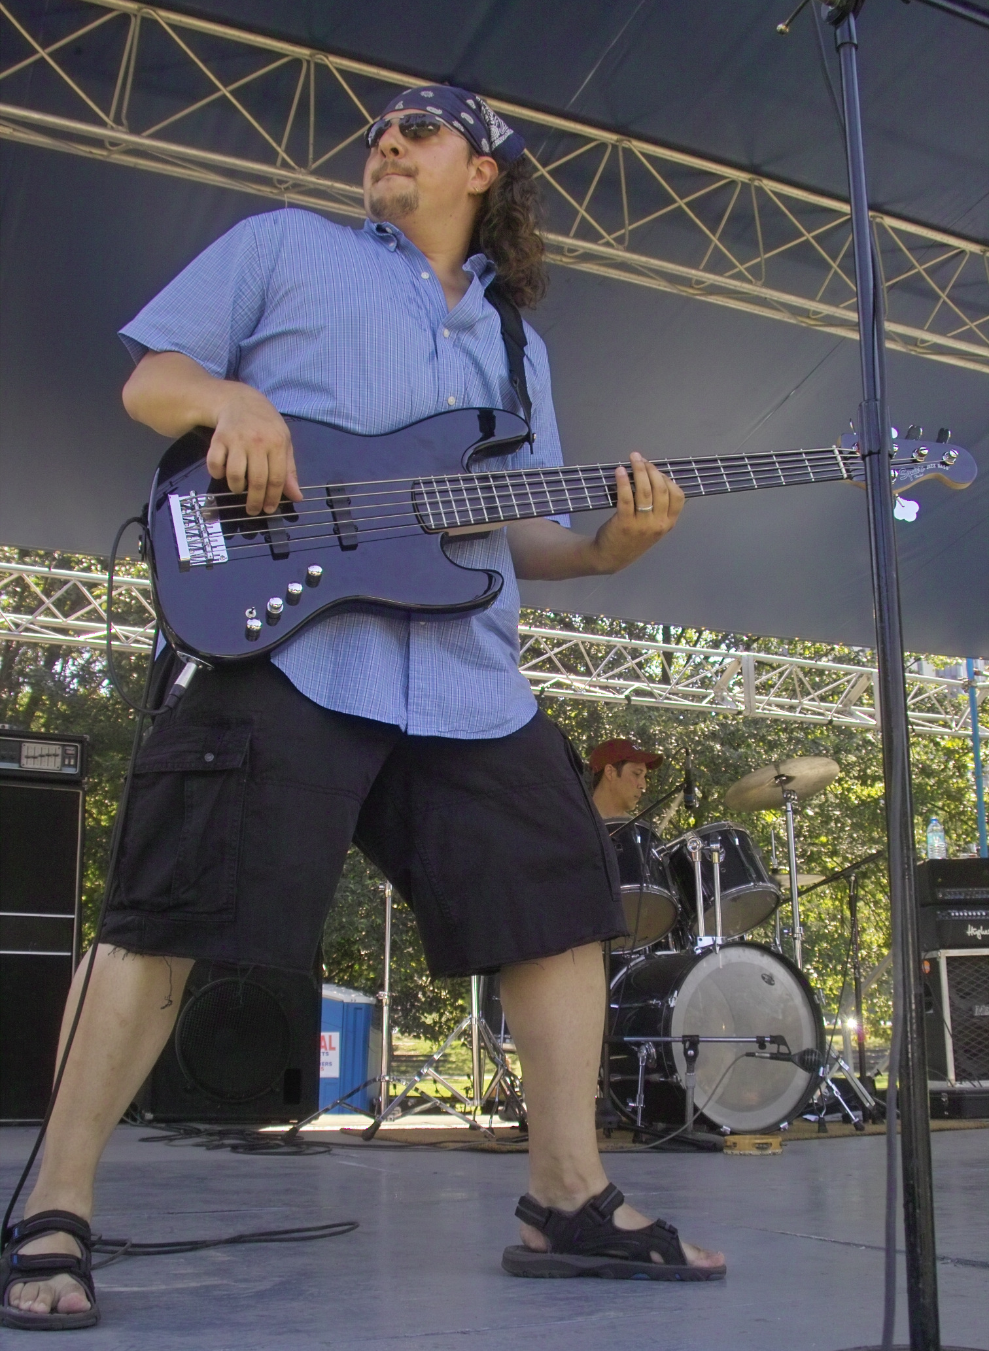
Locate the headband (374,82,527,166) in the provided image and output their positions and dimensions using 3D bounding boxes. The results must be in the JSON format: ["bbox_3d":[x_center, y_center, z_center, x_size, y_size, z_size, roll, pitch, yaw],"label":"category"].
[{"bbox_3d":[-0.063,-0.827,2.138,0.180,0.145,0.245,-12,-18,41],"label":"headband"}]

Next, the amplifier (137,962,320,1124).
[{"bbox_3d":[-0.900,1.148,4.640,0.570,0.600,0.440,5,-14,-21],"label":"amplifier"}]

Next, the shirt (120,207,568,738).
[{"bbox_3d":[-0.165,-0.282,1.937,0.660,0.800,0.360,12,-20,-25],"label":"shirt"}]

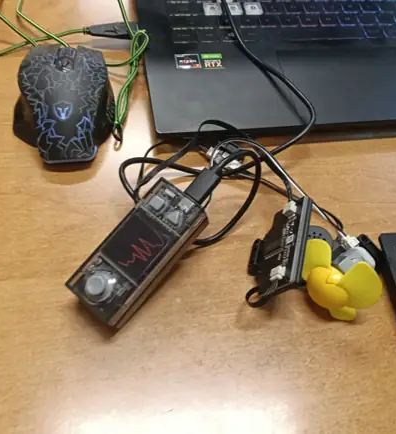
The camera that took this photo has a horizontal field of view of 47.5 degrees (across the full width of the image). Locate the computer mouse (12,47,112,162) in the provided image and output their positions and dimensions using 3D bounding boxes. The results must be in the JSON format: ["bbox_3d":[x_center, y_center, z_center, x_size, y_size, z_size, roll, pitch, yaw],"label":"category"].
[{"bbox_3d":[-0.105,-0.095,0.351,0.081,0.039,0.127,-7,57,-10],"label":"computer mouse"}]

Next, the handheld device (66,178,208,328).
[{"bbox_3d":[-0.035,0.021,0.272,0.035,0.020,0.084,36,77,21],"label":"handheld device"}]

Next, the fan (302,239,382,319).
[{"bbox_3d":[0.087,0.039,0.271,0.036,0.051,0.053,-30,63,-23],"label":"fan"}]

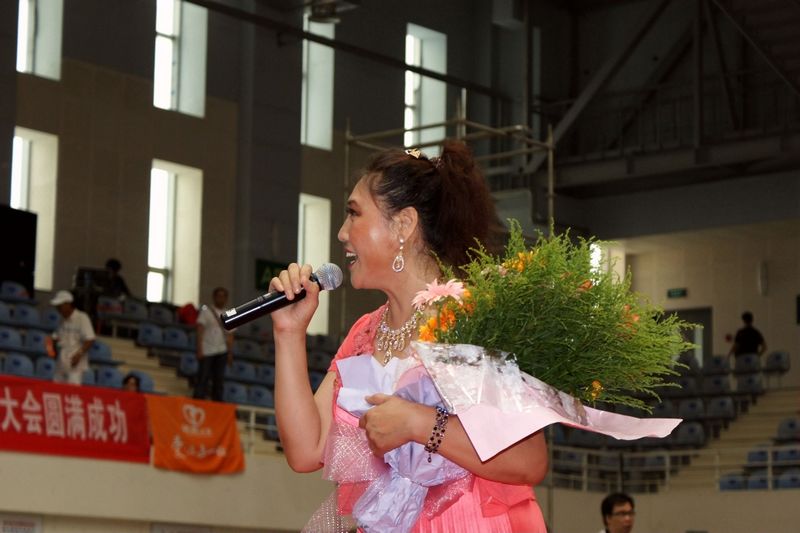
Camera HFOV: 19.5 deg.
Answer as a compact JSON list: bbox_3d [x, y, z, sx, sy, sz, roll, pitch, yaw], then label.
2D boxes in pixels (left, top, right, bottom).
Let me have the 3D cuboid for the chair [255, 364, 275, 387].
[{"bbox_3d":[-1.682,1.463,31.040,0.380,0.340,0.420,-6,-11,38],"label":"chair"}]

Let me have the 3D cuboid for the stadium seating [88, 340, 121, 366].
[{"bbox_3d":[-3.608,1.038,28.315,0.400,0.340,0.440,-6,-11,38],"label":"stadium seating"}]

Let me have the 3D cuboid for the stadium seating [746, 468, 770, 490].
[{"bbox_3d":[5.068,3.056,32.700,0.430,0.360,0.420,-7,-12,40],"label":"stadium seating"}]

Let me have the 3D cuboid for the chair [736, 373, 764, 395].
[{"bbox_3d":[5.356,1.821,35.700,0.430,0.360,0.420,-6,-11,34],"label":"chair"}]

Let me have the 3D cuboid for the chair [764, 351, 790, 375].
[{"bbox_3d":[5.749,1.447,35.622,0.440,0.340,0.400,-5,-10,32],"label":"chair"}]

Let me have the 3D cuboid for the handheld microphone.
[{"bbox_3d":[-0.208,0.055,4.150,0.230,0.050,0.050,-23,0,0],"label":"handheld microphone"}]

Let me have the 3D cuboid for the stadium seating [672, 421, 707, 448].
[{"bbox_3d":[4.162,2.393,33.531,0.420,0.340,0.380,-4,-10,30],"label":"stadium seating"}]

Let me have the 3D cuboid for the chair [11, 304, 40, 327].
[{"bbox_3d":[-4.762,0.654,29.900,0.420,0.360,0.430,-7,-13,41],"label":"chair"}]

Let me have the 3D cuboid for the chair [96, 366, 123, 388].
[{"bbox_3d":[-3.334,1.328,27.309,0.400,0.340,0.440,-6,-11,38],"label":"chair"}]

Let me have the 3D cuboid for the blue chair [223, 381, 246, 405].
[{"bbox_3d":[-2.018,1.608,29.390,0.380,0.340,0.420,-6,-11,38],"label":"blue chair"}]

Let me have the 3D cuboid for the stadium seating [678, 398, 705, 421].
[{"bbox_3d":[4.285,2.116,34.452,0.440,0.340,0.400,-5,-10,32],"label":"stadium seating"}]

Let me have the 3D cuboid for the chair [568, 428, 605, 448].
[{"bbox_3d":[2.727,2.489,34.173,0.440,0.340,0.400,4,-9,-18],"label":"chair"}]

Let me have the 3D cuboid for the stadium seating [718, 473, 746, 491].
[{"bbox_3d":[4.440,2.965,31.386,0.440,0.340,0.400,-5,-10,32],"label":"stadium seating"}]

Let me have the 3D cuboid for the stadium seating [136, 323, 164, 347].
[{"bbox_3d":[-3.177,0.895,30.181,0.400,0.340,0.440,-6,-11,38],"label":"stadium seating"}]

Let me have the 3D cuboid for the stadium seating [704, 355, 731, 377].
[{"bbox_3d":[4.846,1.496,35.913,0.420,0.340,0.380,-4,-10,30],"label":"stadium seating"}]

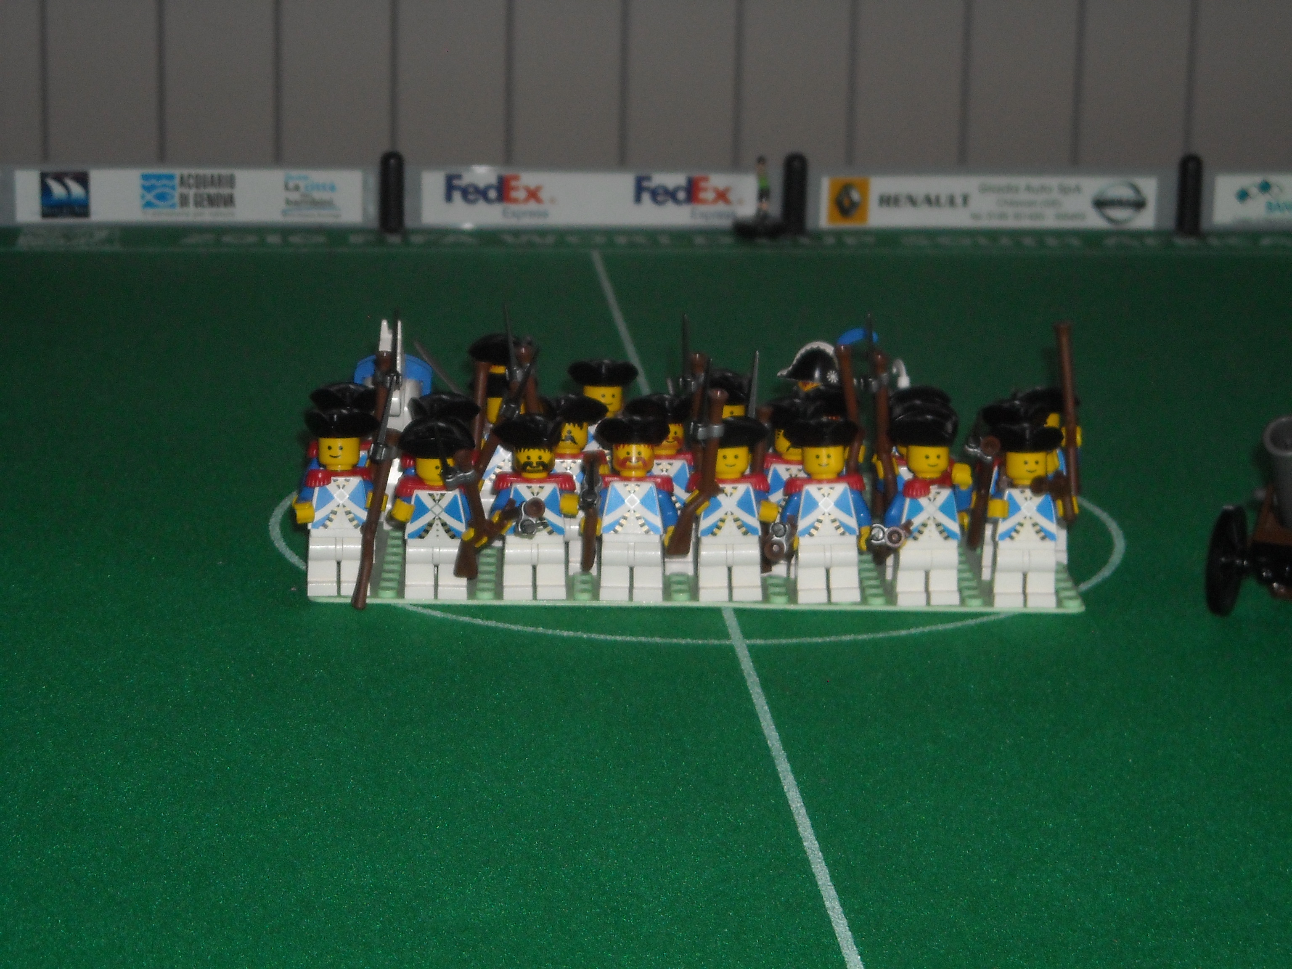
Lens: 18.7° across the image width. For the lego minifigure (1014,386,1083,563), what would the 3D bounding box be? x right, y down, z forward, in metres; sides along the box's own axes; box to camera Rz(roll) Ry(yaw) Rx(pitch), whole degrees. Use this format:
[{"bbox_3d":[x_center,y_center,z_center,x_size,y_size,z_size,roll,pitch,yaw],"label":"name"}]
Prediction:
[{"bbox_3d":[0.101,-0.002,0.998,0.021,0.045,0.018,1,14,-1],"label":"lego minifigure"}]

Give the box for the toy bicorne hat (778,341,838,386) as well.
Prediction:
[{"bbox_3d":[0.044,-0.031,1.020,0.021,0.011,0.011,-10,18,-38],"label":"toy bicorne hat"}]

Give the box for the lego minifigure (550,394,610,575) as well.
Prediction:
[{"bbox_3d":[-0.019,0.000,0.978,0.022,0.045,0.018,1,14,-1],"label":"lego minifigure"}]

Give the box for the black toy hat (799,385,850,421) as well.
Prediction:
[{"bbox_3d":[0.045,-0.021,0.990,0.018,0.008,0.015,5,15,13],"label":"black toy hat"}]

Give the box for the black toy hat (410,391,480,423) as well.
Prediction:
[{"bbox_3d":[-0.050,-0.019,0.976,0.018,0.009,0.017,6,14,18],"label":"black toy hat"}]

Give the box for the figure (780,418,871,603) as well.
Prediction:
[{"bbox_3d":[0.043,0.007,0.956,0.022,0.045,0.016,1,14,-1],"label":"figure"}]

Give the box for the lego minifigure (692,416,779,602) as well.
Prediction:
[{"bbox_3d":[0.022,0.006,0.957,0.021,0.046,0.018,1,14,-1],"label":"lego minifigure"}]

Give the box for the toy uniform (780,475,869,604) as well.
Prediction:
[{"bbox_3d":[0.043,0.014,0.957,0.022,0.031,0.011,1,14,-1],"label":"toy uniform"}]

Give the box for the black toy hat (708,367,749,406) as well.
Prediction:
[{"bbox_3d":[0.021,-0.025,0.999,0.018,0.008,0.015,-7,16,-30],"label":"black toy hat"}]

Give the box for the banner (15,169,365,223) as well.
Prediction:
[{"bbox_3d":[-0.171,-0.108,1.466,0.129,0.020,0.003,0,14,-5],"label":"banner"}]

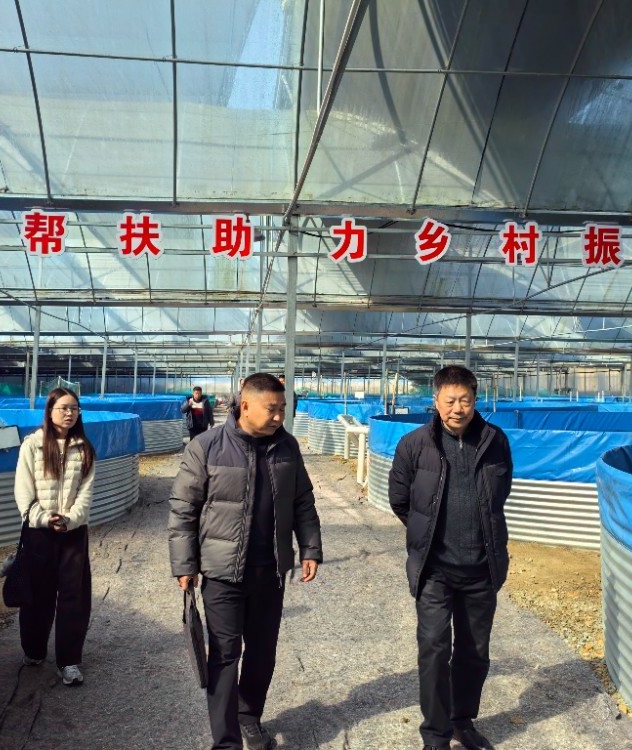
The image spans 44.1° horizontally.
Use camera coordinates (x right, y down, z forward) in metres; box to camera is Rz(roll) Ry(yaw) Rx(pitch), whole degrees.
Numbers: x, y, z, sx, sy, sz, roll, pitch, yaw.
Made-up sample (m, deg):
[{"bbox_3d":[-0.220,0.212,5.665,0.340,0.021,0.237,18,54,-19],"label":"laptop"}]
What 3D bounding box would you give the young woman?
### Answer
[{"bbox_3d":[-1.495,0.885,4.458,0.480,1.630,0.400,1,-1,-23],"label":"young woman"}]

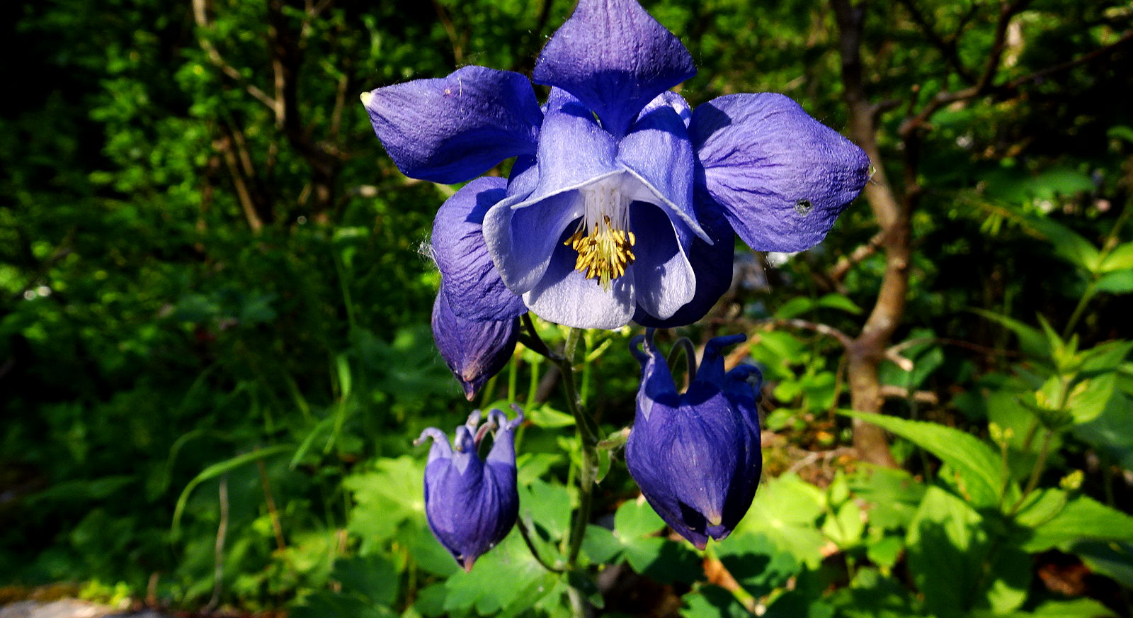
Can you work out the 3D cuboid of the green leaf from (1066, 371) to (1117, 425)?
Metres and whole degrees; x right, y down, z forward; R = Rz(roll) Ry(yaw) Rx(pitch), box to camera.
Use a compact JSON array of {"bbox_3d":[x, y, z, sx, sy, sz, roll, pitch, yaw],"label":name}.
[{"bbox_3d":[0.374,0.063,0.560,0.036,0.036,0.025,0,13,0],"label":"green leaf"}]

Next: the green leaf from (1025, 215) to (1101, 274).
[{"bbox_3d":[0.474,-0.062,0.750,0.092,0.018,0.038,34,43,6],"label":"green leaf"}]

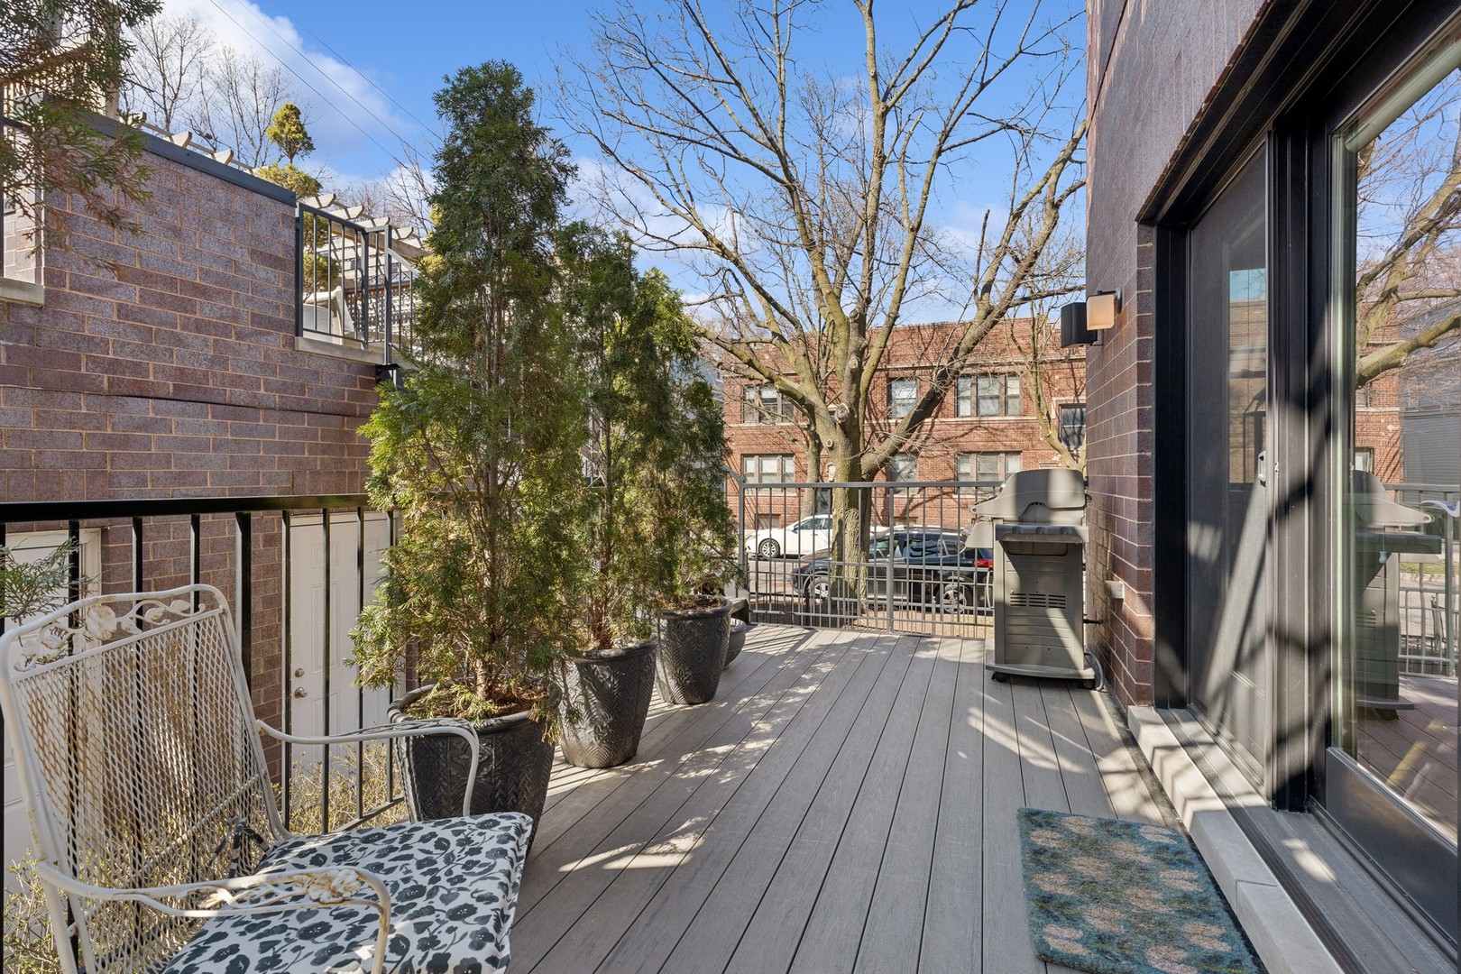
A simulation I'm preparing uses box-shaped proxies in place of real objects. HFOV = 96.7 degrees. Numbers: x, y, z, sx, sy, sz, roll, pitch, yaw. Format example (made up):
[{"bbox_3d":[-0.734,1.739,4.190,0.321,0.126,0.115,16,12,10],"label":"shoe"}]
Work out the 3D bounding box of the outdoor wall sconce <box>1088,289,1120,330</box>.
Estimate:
[{"bbox_3d":[1.905,-0.908,3.335,0.150,0.200,0.130,0,0,21],"label":"outdoor wall sconce"}]

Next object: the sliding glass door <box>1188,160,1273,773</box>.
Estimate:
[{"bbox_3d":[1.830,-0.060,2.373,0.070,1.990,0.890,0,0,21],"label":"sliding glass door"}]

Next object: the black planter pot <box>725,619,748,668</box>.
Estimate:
[{"bbox_3d":[-0.105,1.010,4.130,0.420,0.250,0.420,0,0,0],"label":"black planter pot"}]

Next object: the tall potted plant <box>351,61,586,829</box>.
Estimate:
[{"bbox_3d":[-0.785,-0.075,1.960,0.660,2.420,0.680,0,0,21],"label":"tall potted plant"}]

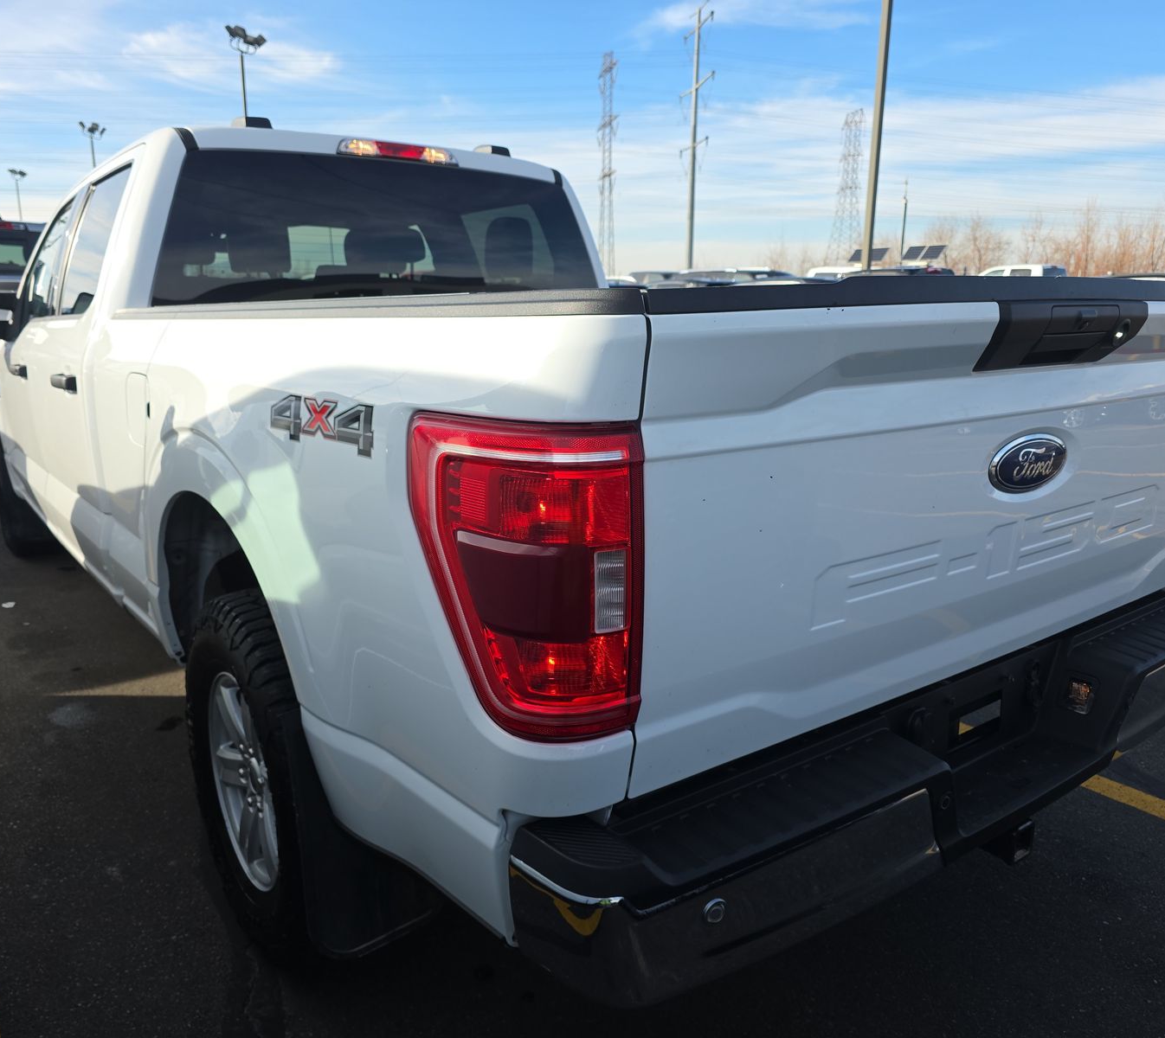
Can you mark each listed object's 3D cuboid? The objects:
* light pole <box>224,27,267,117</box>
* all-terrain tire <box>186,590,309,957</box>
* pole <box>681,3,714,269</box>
[{"bbox_3d":[-11.373,-11.537,31.732,1.500,10.000,1.200,-4,15,-18],"label":"light pole"},{"bbox_3d":[-0.676,0.562,2.079,0.280,0.810,0.810,-9,17,-35],"label":"all-terrain tire"},{"bbox_3d":[10.948,-34.909,90.093,3.600,28.000,3.000,2,14,6],"label":"pole"}]

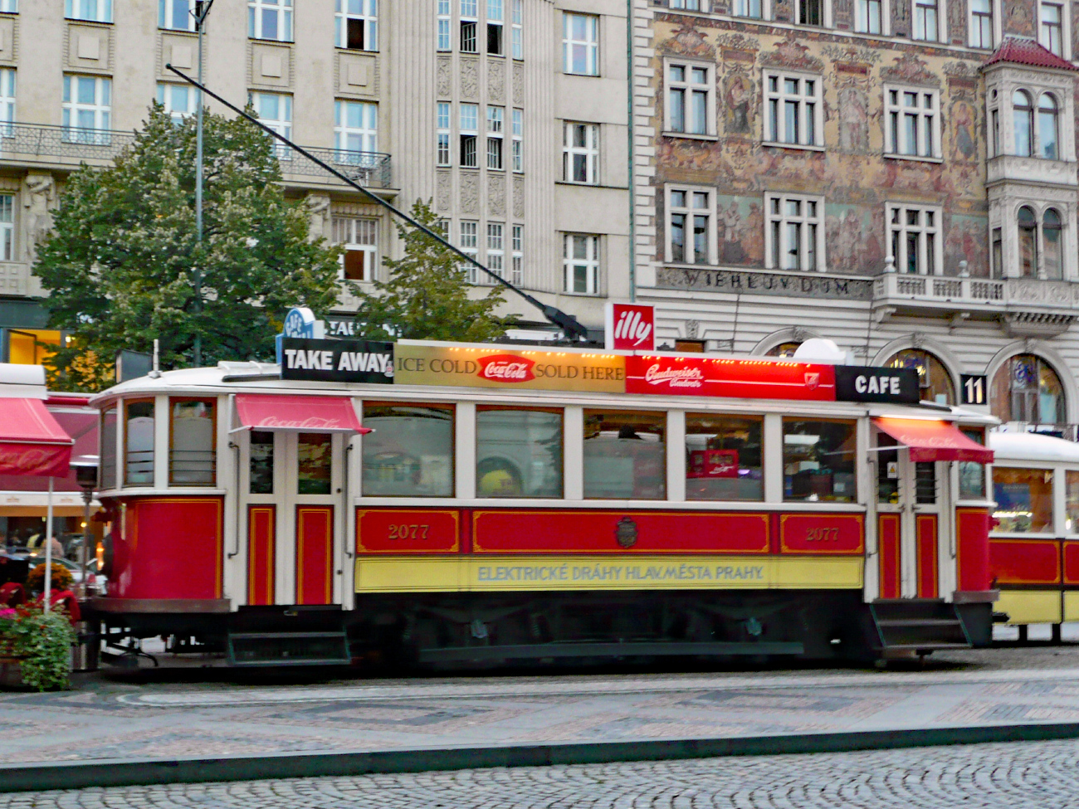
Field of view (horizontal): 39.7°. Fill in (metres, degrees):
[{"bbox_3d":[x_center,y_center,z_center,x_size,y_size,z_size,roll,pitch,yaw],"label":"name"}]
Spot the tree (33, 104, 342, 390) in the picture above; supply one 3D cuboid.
[{"bbox_3d":[-7.993,-1.169,33.806,7.011,11.312,6.801,2,-5,-22],"label":"tree"}]

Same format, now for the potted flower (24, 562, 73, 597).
[{"bbox_3d":[-5.673,2.023,17.300,0.556,0.409,0.556,2,-5,-22],"label":"potted flower"}]

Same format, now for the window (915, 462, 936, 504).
[{"bbox_3d":[4.135,0.688,16.017,0.270,0.740,0.060,2,-5,-21],"label":"window"}]

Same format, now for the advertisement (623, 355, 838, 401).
[{"bbox_3d":[2.100,-0.274,16.314,2.590,0.403,0.080,2,-5,-22],"label":"advertisement"}]

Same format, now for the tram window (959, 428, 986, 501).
[{"bbox_3d":[4.688,0.635,16.212,0.400,0.780,0.060,3,-5,-30],"label":"tram window"}]

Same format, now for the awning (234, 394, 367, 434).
[{"bbox_3d":[-2.228,0.081,14.028,1.176,0.380,0.650,2,-5,-22],"label":"awning"}]

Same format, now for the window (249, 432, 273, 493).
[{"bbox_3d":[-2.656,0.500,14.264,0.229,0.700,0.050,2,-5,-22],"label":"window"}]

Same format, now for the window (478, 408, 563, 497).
[{"bbox_3d":[-0.188,0.462,14.331,0.900,0.880,0.060,2,-5,-21],"label":"window"}]

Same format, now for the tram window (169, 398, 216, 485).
[{"bbox_3d":[-3.070,0.329,13.256,0.410,0.780,0.060,1,-4,-12],"label":"tram window"}]

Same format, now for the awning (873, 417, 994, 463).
[{"bbox_3d":[4.075,0.382,15.586,1.080,0.500,0.700,2,-5,-21],"label":"awning"}]

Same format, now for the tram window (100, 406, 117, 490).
[{"bbox_3d":[-4.221,0.423,14.662,0.050,0.822,0.754,2,-5,-24],"label":"tram window"}]

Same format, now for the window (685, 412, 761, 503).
[{"bbox_3d":[1.867,0.539,15.114,0.890,0.880,0.060,2,-5,-21],"label":"window"}]

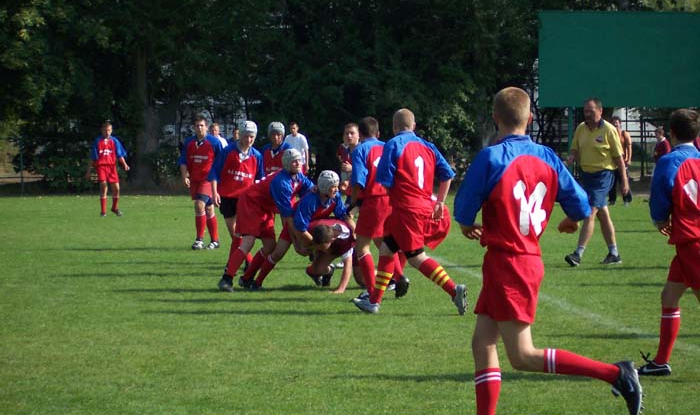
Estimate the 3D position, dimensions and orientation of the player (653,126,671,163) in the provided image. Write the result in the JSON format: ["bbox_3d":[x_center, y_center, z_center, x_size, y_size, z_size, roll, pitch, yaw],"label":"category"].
[{"bbox_3d":[5.678,-0.734,48.499,0.330,1.530,0.450,-1,2,-32],"label":"player"}]

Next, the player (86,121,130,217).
[{"bbox_3d":[-4.035,-0.651,44.600,0.700,1.590,0.380,0,2,4],"label":"player"}]

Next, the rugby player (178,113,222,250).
[{"bbox_3d":[-1.820,-0.335,32.604,0.540,1.650,0.380,0,2,-4],"label":"rugby player"}]

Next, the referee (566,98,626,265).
[{"bbox_3d":[2.660,-0.296,28.803,0.600,1.790,0.580,1,2,38],"label":"referee"}]

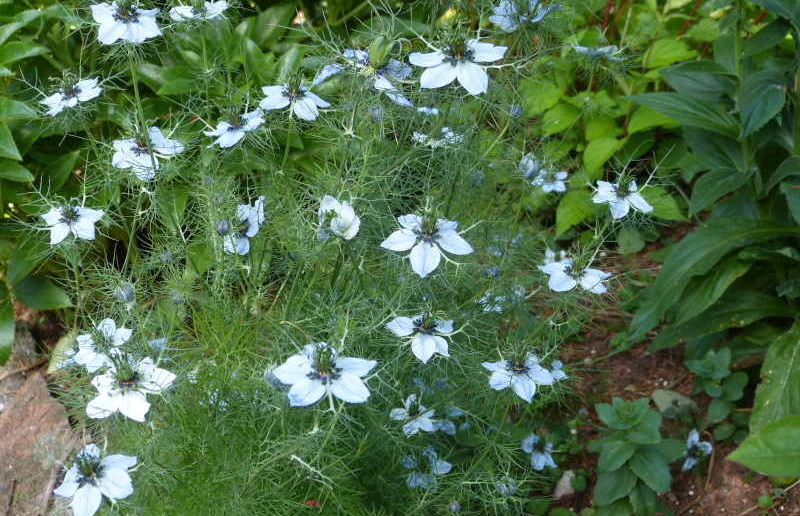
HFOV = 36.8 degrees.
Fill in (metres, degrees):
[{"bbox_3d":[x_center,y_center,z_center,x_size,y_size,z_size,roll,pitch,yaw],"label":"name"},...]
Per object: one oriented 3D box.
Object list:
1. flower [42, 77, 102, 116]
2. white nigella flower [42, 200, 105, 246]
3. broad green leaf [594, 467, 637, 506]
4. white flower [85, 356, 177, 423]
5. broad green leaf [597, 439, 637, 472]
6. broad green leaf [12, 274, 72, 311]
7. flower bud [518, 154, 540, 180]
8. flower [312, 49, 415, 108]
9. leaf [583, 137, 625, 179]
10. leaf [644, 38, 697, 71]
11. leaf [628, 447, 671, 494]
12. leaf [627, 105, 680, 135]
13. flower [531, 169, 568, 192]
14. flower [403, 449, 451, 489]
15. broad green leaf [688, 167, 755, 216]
[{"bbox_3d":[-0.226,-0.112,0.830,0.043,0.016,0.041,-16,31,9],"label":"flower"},{"bbox_3d":[-0.237,-0.025,0.870,0.045,0.019,0.045,0,37,0],"label":"white nigella flower"},{"bbox_3d":[0.188,0.200,1.050,0.040,0.009,0.026,-34,63,-11],"label":"broad green leaf"},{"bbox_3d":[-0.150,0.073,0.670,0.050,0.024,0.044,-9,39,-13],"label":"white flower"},{"bbox_3d":[0.157,0.143,0.870,0.026,0.008,0.034,32,60,30],"label":"broad green leaf"},{"bbox_3d":[-0.283,0.027,0.950,0.050,0.012,0.034,14,37,10],"label":"broad green leaf"},{"bbox_3d":[0.088,-0.062,0.820,0.015,0.018,0.015,0,25,0],"label":"flower bud"},{"bbox_3d":[-0.020,-0.098,0.655,0.054,0.022,0.050,5,37,-3],"label":"flower"},{"bbox_3d":[0.186,-0.092,1.100,0.034,0.012,0.050,29,61,27],"label":"leaf"},{"bbox_3d":[0.275,-0.207,1.220,0.055,0.018,0.042,3,39,8],"label":"leaf"},{"bbox_3d":[0.212,0.180,1.020,0.029,0.012,0.045,-25,58,-42],"label":"leaf"},{"bbox_3d":[0.255,-0.139,1.200,0.056,0.018,0.042,3,39,8],"label":"leaf"},{"bbox_3d":[0.124,-0.065,1.000,0.032,0.014,0.028,4,43,7],"label":"flower"},{"bbox_3d":[0.018,0.137,0.780,0.034,0.018,0.033,0,49,0],"label":"flower"},{"bbox_3d":[0.334,-0.069,1.250,0.088,0.020,0.042,-34,41,-17],"label":"broad green leaf"}]

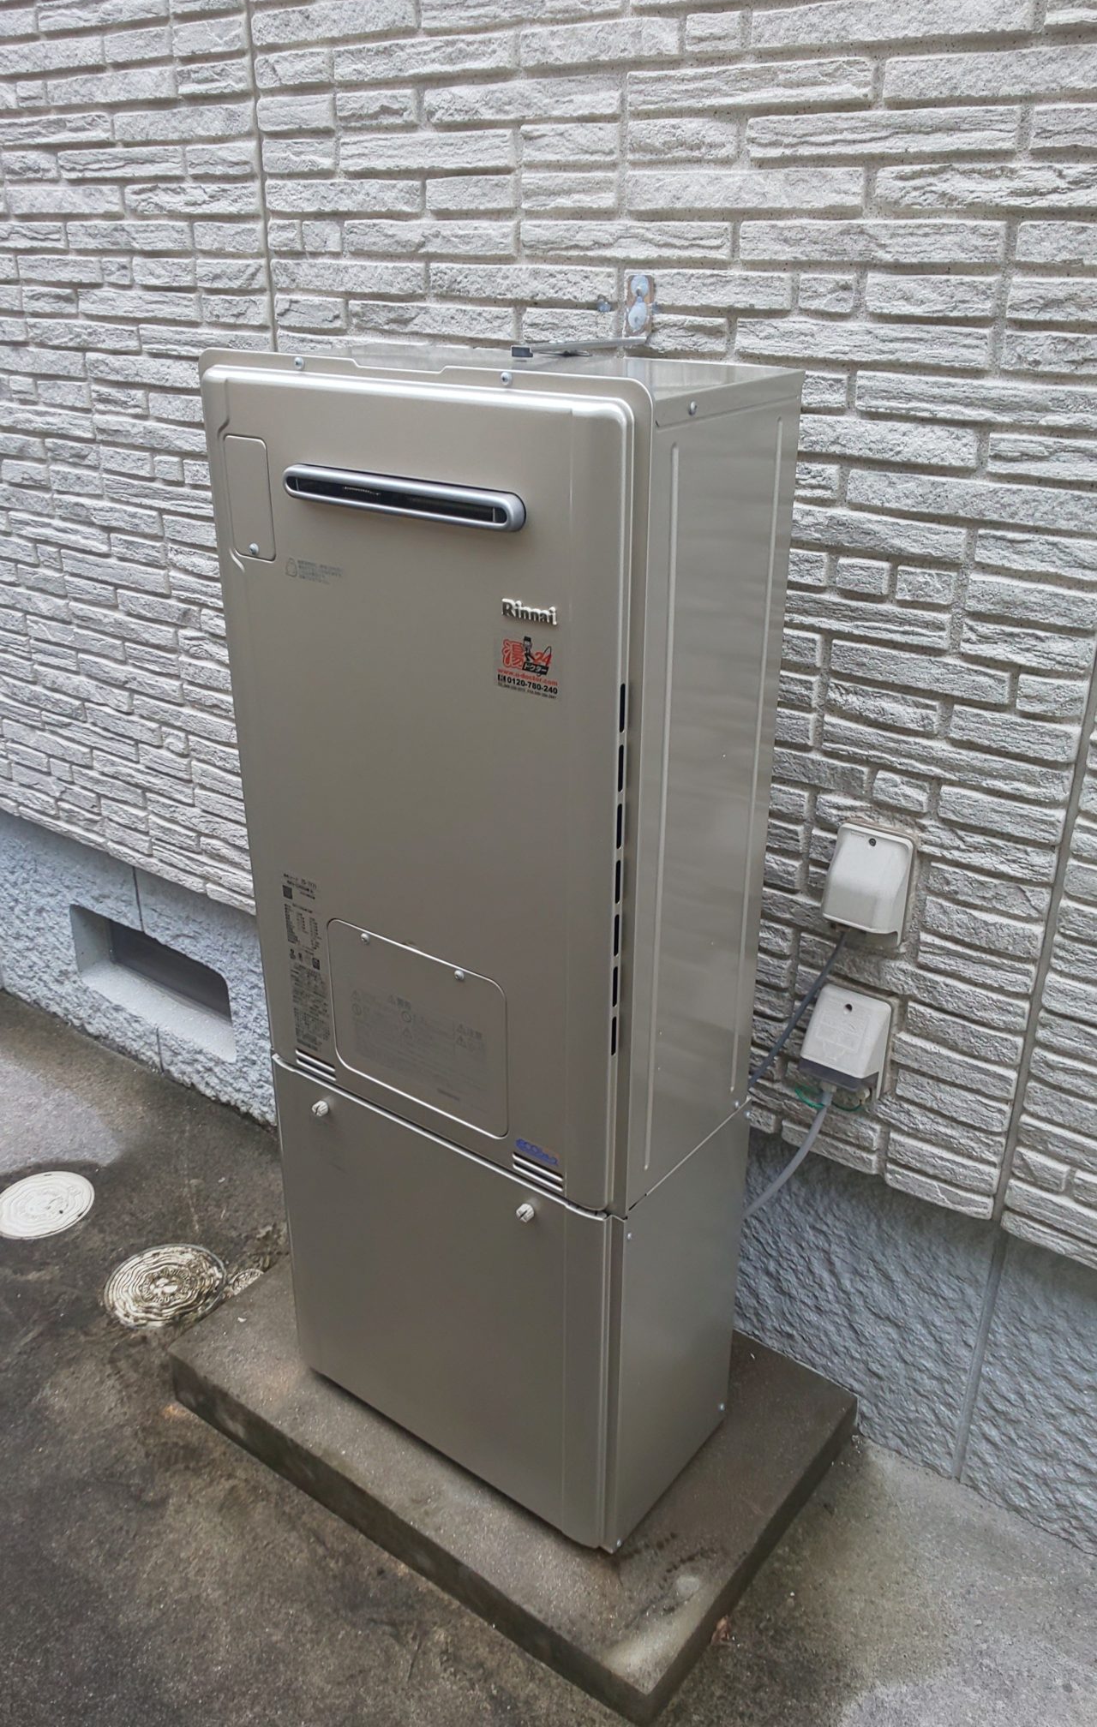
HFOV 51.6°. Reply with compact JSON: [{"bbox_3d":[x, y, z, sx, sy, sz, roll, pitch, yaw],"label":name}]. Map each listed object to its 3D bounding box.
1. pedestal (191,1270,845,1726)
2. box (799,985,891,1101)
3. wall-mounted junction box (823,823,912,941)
[{"bbox_3d":[-0.067,0.704,1.522,0.765,0.080,0.466,17,29,33],"label":"pedestal"},{"bbox_3d":[0.323,0.207,1.250,0.083,0.120,0.049,17,29,33],"label":"box"},{"bbox_3d":[0.325,0.028,1.175,0.082,0.119,0.037,17,29,33],"label":"wall-mounted junction box"}]

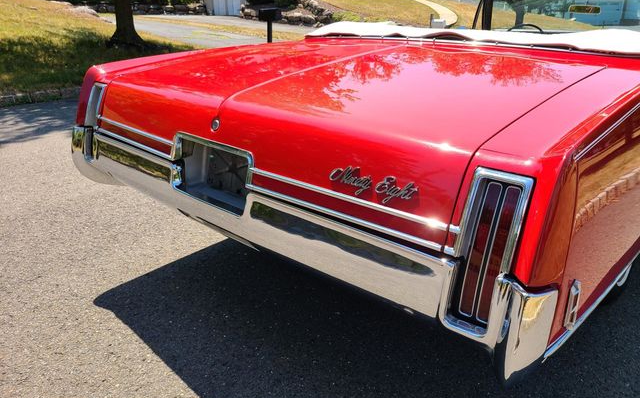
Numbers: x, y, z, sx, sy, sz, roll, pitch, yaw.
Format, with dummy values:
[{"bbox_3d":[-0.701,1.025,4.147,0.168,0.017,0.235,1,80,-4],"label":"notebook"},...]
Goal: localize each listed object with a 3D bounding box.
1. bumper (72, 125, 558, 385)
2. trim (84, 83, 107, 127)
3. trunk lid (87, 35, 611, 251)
[{"bbox_3d":[-0.281,0.021,1.615,1.970,0.280,0.300,19,27,39],"label":"bumper"},{"bbox_3d":[-0.957,-0.396,2.052,0.128,0.185,0.100,19,27,39],"label":"trim"},{"bbox_3d":[0.042,-0.376,1.837,1.610,0.360,1.140,19,27,39],"label":"trunk lid"}]

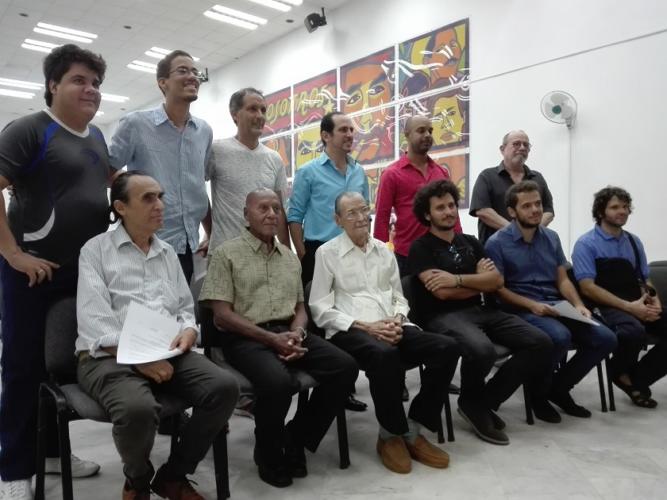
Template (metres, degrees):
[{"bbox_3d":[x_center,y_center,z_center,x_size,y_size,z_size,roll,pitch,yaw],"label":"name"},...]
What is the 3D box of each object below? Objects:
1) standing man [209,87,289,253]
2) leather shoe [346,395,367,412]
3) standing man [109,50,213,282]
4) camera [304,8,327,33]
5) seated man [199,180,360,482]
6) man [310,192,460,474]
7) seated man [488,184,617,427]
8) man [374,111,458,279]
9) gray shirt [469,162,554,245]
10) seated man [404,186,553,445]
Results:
[{"bbox_3d":[-0.460,0.026,2.782,0.490,1.784,0.340,-2,2,-35],"label":"standing man"},{"bbox_3d":[0.047,0.857,2.998,0.280,0.100,0.100,0,2,28],"label":"leather shoe"},{"bbox_3d":[-0.790,0.000,2.451,0.550,1.860,0.360,-2,2,-41],"label":"standing man"},{"bbox_3d":[-0.334,-4.147,9.400,0.360,0.380,0.260,-19,12,-33],"label":"camera"},{"bbox_3d":[-0.257,0.323,2.321,0.530,1.216,0.700,-2,2,-31],"label":"seated man"},{"bbox_3d":[0.273,0.320,2.461,0.520,1.204,0.730,-1,2,-27],"label":"man"},{"bbox_3d":[1.257,0.245,2.959,0.530,1.306,0.740,-1,2,-20],"label":"seated man"},{"bbox_3d":[0.530,0.034,3.203,0.530,1.724,0.340,-1,2,-20],"label":"man"},{"bbox_3d":[1.198,-0.230,3.475,0.540,0.705,0.300,-1,2,-11],"label":"gray shirt"},{"bbox_3d":[0.752,0.269,2.700,0.550,1.284,0.750,-1,2,-26],"label":"seated man"}]

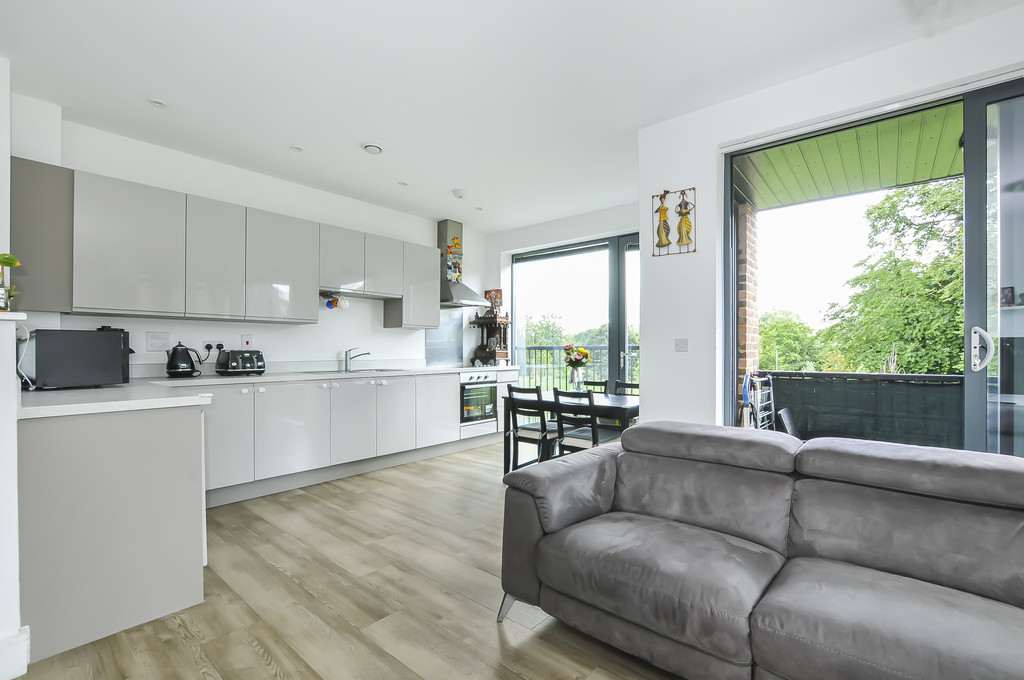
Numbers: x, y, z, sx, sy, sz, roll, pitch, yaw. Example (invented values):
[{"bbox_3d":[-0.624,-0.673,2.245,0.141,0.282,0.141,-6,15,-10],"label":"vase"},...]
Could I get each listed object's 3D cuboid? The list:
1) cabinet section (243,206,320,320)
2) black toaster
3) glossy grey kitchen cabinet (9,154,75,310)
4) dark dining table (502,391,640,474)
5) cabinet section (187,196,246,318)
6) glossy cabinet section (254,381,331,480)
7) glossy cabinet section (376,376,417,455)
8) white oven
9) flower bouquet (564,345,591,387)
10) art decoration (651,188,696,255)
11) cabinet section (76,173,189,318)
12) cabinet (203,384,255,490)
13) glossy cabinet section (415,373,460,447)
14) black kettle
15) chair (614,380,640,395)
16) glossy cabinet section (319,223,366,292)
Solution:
[{"bbox_3d":[-2.106,-0.620,3.833,0.346,0.923,0.594,-1,-2,43],"label":"cabinet section"},{"bbox_3d":[-2.270,0.192,3.577,0.275,0.205,0.290,0,-1,36],"label":"black toaster"},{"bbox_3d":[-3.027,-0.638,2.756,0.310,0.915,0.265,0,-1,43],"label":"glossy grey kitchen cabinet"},{"bbox_3d":[0.594,0.916,4.007,1.165,0.745,0.750,0,-1,29],"label":"dark dining table"},{"bbox_3d":[-2.443,-0.628,3.470,0.346,0.923,0.396,-1,-2,43],"label":"cabinet section"},{"bbox_3d":[-2.002,0.728,3.723,0.554,0.752,0.594,-1,-2,43],"label":"glossy cabinet section"},{"bbox_3d":[-1.346,0.744,4.431,0.554,0.752,0.445,-1,-2,43],"label":"glossy cabinet section"},{"bbox_3d":[-0.569,0.729,5.155,0.580,0.700,0.580,0,-1,43],"label":"white oven"},{"bbox_3d":[0.646,0.292,4.255,0.250,0.460,0.240,0,-1,29],"label":"flower bouquet"},{"bbox_3d":[1.064,-0.777,2.820,0.305,0.425,0.025,0,-1,43],"label":"art decoration"},{"bbox_3d":[-2.779,-0.636,3.107,0.346,0.923,0.594,-1,-2,43],"label":"cabinet section"},{"bbox_3d":[-2.344,0.708,3.279,0.580,0.740,0.483,0,-1,43],"label":"cabinet"},{"bbox_3d":[-0.993,0.753,4.812,0.554,0.752,0.594,-1,-2,43],"label":"glossy cabinet section"},{"bbox_3d":[-2.466,0.155,3.206,0.170,0.265,0.220,0,-1,43],"label":"black kettle"},{"bbox_3d":[1.161,0.862,4.190,0.410,0.870,0.460,0,-1,29],"label":"chair"},{"bbox_3d":[-1.753,-0.769,4.217,0.346,0.607,0.445,-1,-2,43],"label":"glossy cabinet section"}]

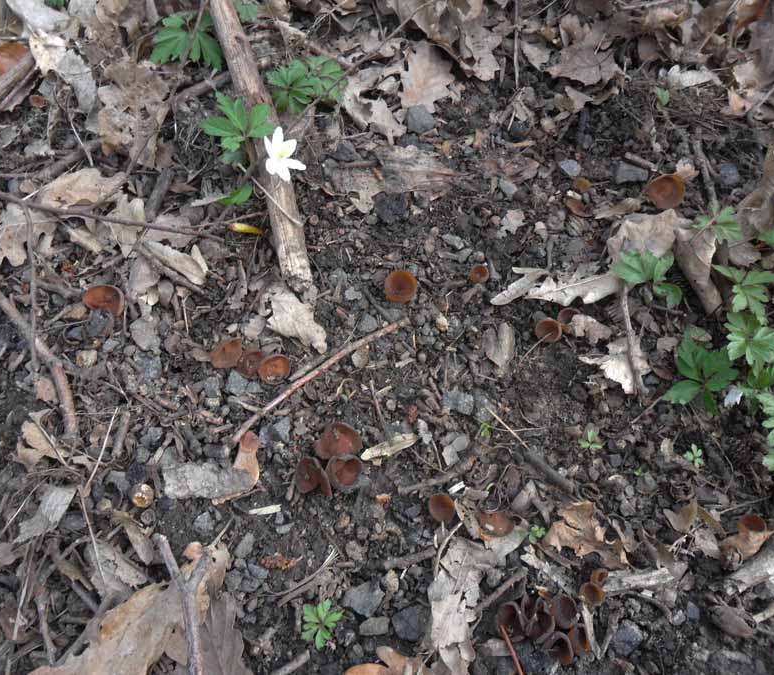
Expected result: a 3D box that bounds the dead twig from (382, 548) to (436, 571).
[{"bbox_3d":[0.015,0.148,0.471,0.035,0.006,0.006,-12,61,-7],"label":"dead twig"}]

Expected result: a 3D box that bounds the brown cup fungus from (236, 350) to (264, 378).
[{"bbox_3d":[-0.106,0.021,0.540,0.022,0.014,0.021,0,60,0],"label":"brown cup fungus"}]

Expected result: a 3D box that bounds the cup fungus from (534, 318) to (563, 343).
[{"bbox_3d":[0.121,-0.005,0.524,0.021,0.013,0.021,-3,62,5],"label":"cup fungus"}]

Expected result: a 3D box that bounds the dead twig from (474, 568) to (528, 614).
[{"bbox_3d":[0.067,0.150,0.417,0.037,0.005,0.005,-32,63,-18],"label":"dead twig"}]

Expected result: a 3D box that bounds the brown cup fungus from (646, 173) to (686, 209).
[{"bbox_3d":[0.232,-0.122,0.585,0.030,0.018,0.029,0,58,0],"label":"brown cup fungus"}]

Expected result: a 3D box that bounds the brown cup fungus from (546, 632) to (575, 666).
[{"bbox_3d":[0.099,0.179,0.402,0.018,0.011,0.018,2,77,-10],"label":"brown cup fungus"}]

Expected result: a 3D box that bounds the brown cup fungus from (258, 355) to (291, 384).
[{"bbox_3d":[-0.087,0.025,0.538,0.025,0.014,0.024,0,60,0],"label":"brown cup fungus"}]

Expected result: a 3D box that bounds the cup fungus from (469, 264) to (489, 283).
[{"bbox_3d":[0.071,-0.050,0.543,0.015,0.012,0.015,0,58,0],"label":"cup fungus"}]

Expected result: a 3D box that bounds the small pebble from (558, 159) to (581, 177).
[{"bbox_3d":[0.168,-0.156,0.644,0.020,0.010,0.015,0,60,0],"label":"small pebble"}]

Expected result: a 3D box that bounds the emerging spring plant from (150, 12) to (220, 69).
[{"bbox_3d":[-0.190,-0.279,0.661,0.061,0.030,0.054,0,58,0],"label":"emerging spring plant"}]

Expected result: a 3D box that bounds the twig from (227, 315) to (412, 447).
[{"bbox_3d":[-0.043,0.030,0.492,0.152,0.008,0.007,-35,64,-20],"label":"twig"}]

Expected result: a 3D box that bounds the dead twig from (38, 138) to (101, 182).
[{"bbox_3d":[-0.279,-0.156,0.622,0.013,0.009,0.064,37,64,21],"label":"dead twig"}]

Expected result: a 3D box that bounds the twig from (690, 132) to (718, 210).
[{"bbox_3d":[0.291,-0.153,0.644,0.009,0.008,0.092,1,60,0],"label":"twig"}]

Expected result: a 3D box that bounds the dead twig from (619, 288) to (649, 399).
[{"bbox_3d":[0.176,0.001,0.502,0.008,0.008,0.089,3,58,2],"label":"dead twig"}]

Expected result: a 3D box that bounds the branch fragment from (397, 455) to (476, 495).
[{"bbox_3d":[0.033,0.091,0.465,0.056,0.007,0.006,-20,59,-13],"label":"branch fragment"}]

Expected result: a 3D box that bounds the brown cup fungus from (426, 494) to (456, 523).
[{"bbox_3d":[0.037,0.118,0.483,0.019,0.014,0.018,0,60,0],"label":"brown cup fungus"}]

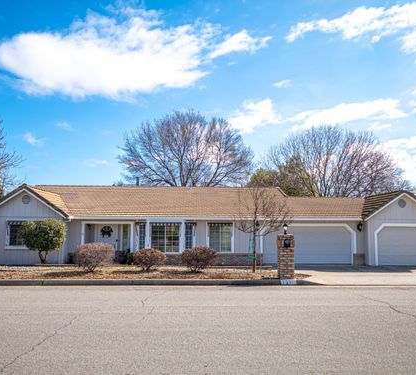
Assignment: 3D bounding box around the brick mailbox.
[{"bbox_3d":[2.265,2.030,11.903,0.471,1.286,0.440,0,-6,-1],"label":"brick mailbox"}]

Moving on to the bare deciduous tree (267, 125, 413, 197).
[{"bbox_3d":[13.472,-0.121,41.075,15.050,12.855,15.050,0,-6,-1],"label":"bare deciduous tree"}]

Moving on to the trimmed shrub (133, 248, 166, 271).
[{"bbox_3d":[-2.317,2.891,16.132,1.321,0.905,1.321,0,-6,-1],"label":"trimmed shrub"}]

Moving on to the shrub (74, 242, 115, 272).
[{"bbox_3d":[-4.469,2.763,15.997,1.573,1.164,1.573,0,-6,-1],"label":"shrub"}]

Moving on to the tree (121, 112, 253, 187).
[{"bbox_3d":[-2.219,-0.832,39.791,13.282,13.861,13.282,0,-6,-1],"label":"tree"}]

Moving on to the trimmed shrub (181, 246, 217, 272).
[{"bbox_3d":[-0.359,2.847,15.980,1.391,1.022,1.391,0,-6,-1],"label":"trimmed shrub"}]

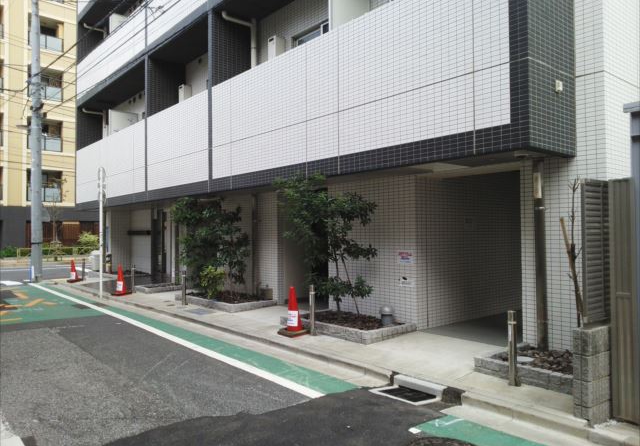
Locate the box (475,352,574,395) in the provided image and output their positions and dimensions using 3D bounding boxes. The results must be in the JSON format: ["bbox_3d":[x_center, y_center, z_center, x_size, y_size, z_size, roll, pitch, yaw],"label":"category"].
[{"bbox_3d":[2.386,1.485,5.187,1.000,0.170,1.160,0,-1,-40],"label":"box"}]

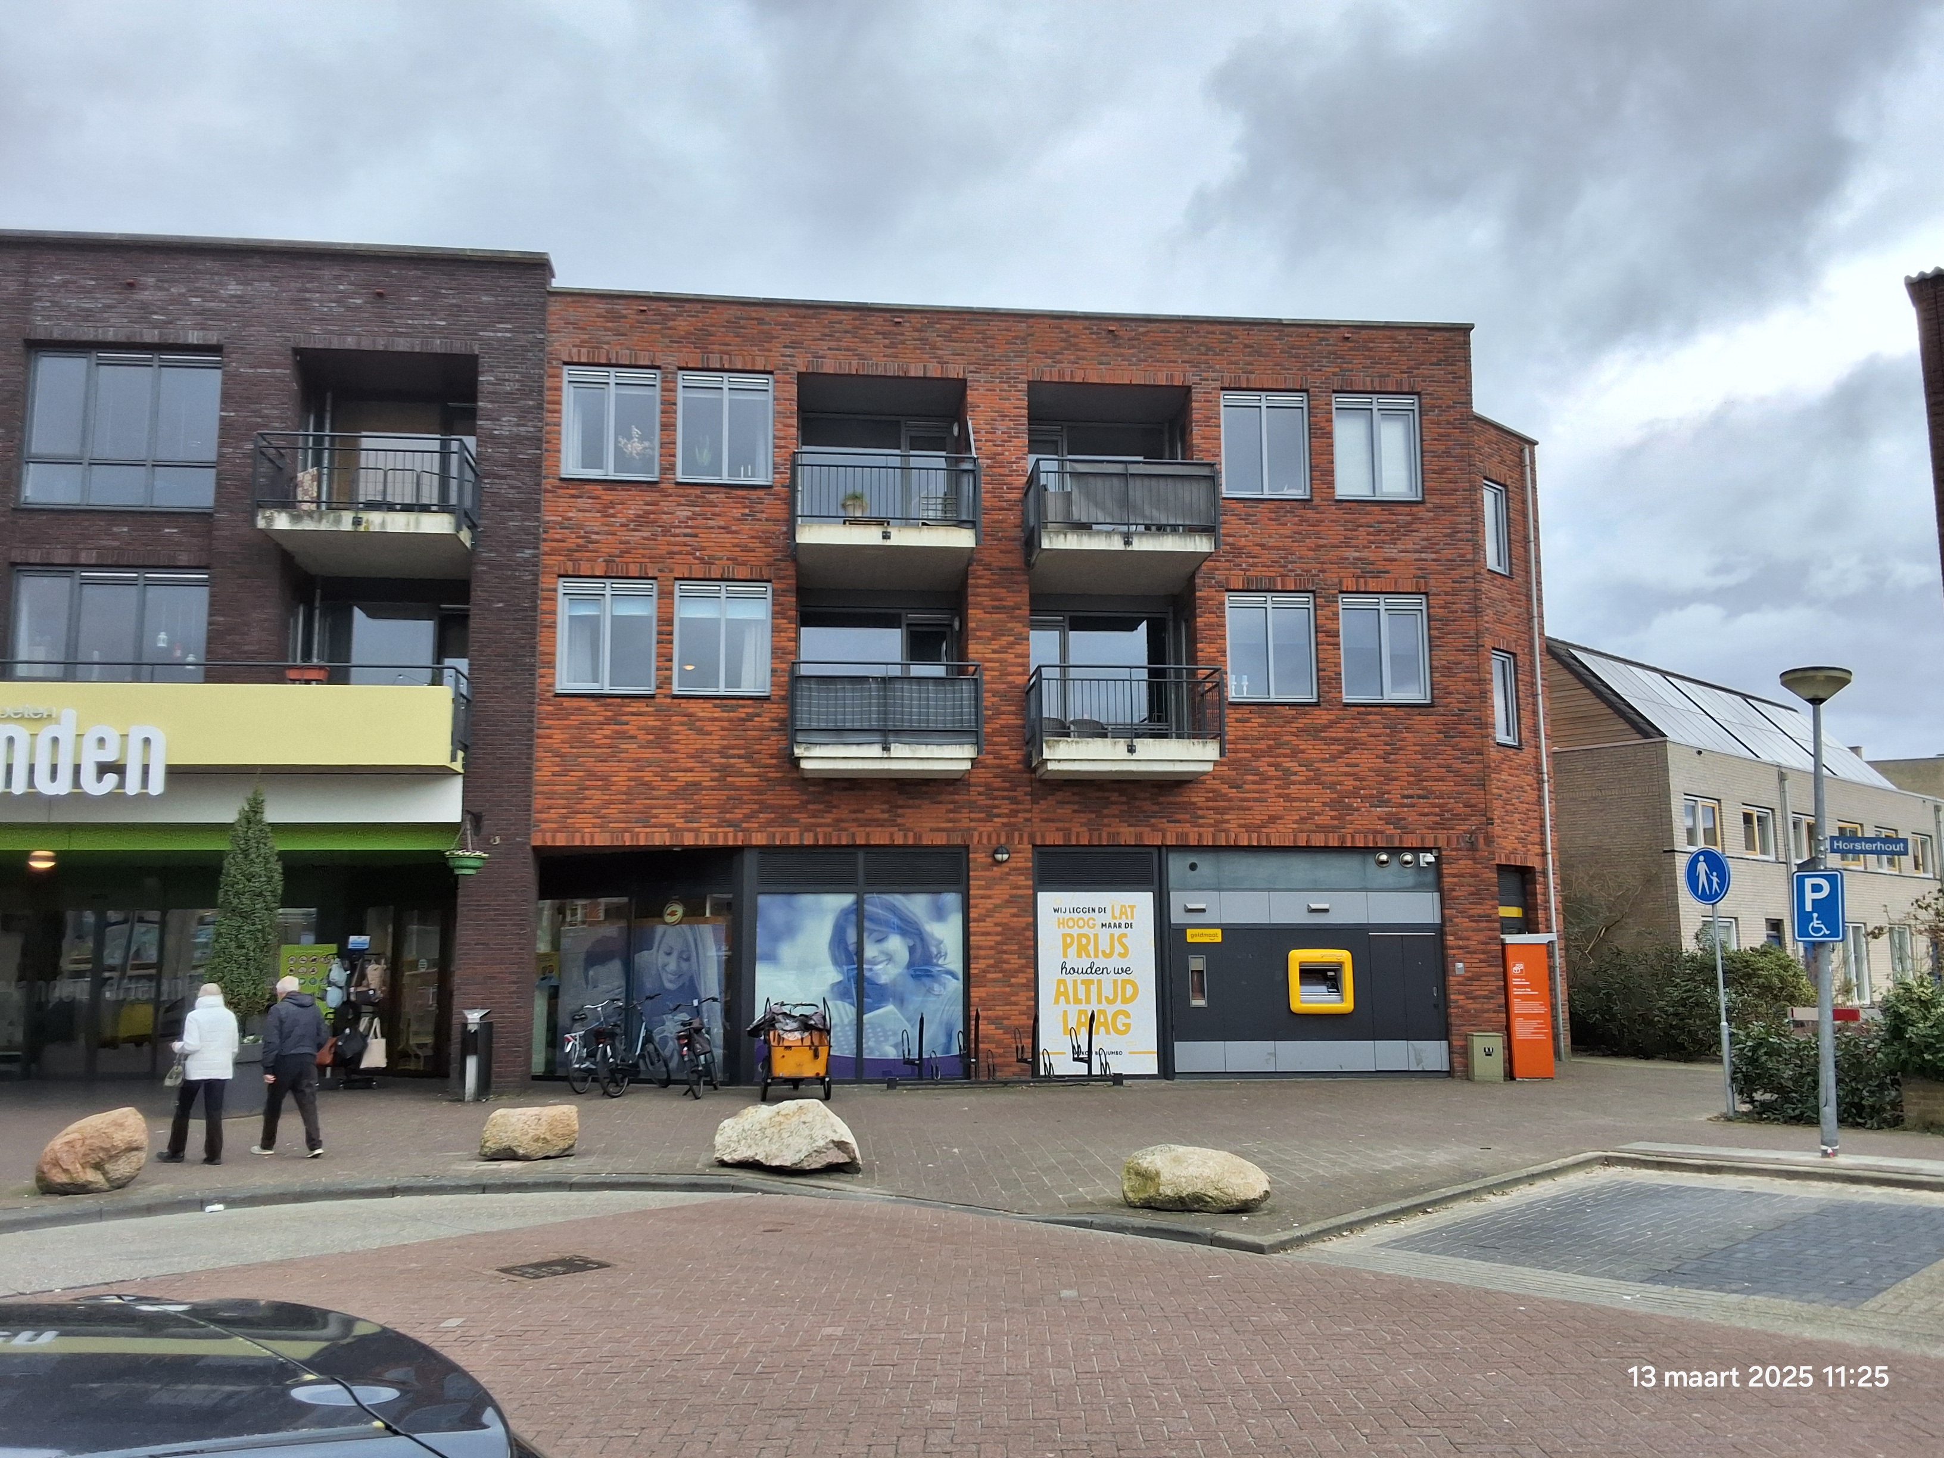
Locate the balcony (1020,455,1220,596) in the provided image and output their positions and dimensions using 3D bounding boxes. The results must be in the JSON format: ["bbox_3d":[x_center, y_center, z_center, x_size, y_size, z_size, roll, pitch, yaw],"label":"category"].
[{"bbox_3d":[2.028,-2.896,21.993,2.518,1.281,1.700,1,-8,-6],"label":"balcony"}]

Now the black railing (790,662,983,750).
[{"bbox_3d":[-1.171,-0.204,21.071,2.540,1.200,1.070,1,-8,-6],"label":"black railing"}]

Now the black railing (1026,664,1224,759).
[{"bbox_3d":[2.084,-0.170,21.559,2.524,1.227,1.100,1,-6,-6],"label":"black railing"}]

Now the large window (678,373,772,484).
[{"bbox_3d":[-3.428,-4.172,21.875,1.312,1.645,0.150,1,-8,-6],"label":"large window"}]

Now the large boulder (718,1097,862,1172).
[{"bbox_3d":[-1.672,3.675,14.250,1.280,0.540,0.880,1,-8,-6],"label":"large boulder"}]

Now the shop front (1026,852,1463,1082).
[{"bbox_3d":[3.720,3.223,21.766,5.880,3.200,0.300,1,-8,-6],"label":"shop front"}]

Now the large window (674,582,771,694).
[{"bbox_3d":[-3.418,-1.216,21.544,1.340,1.570,0.150,1,-8,-6],"label":"large window"}]

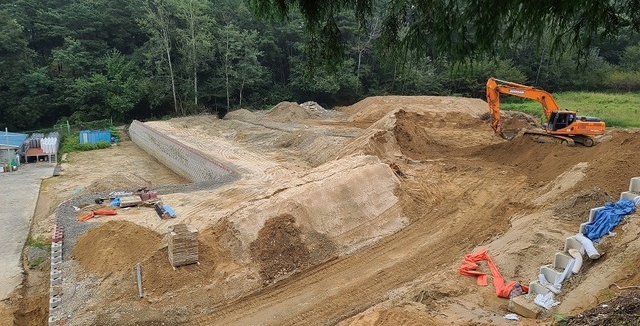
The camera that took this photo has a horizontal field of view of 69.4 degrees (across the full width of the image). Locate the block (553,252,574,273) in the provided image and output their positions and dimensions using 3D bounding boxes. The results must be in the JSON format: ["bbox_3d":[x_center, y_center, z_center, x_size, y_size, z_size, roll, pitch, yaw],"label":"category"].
[{"bbox_3d":[9.260,3.720,17.361,0.520,0.520,0.680,-5,13,-25],"label":"block"}]

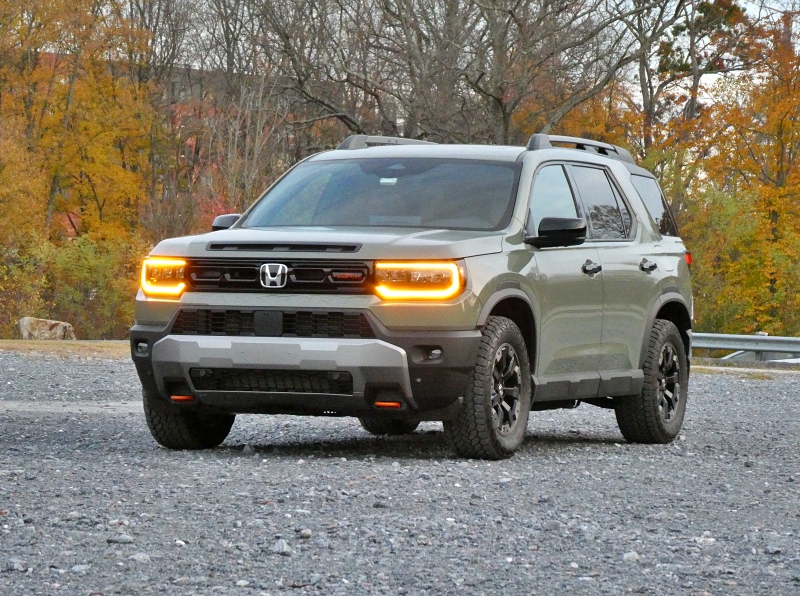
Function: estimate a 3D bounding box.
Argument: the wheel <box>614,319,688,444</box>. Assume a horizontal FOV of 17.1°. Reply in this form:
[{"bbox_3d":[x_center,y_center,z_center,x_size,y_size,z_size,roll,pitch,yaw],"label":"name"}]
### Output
[{"bbox_3d":[1.602,0.534,16.845,0.275,0.785,0.784,1,-1,23],"label":"wheel"}]

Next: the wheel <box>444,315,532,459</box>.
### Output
[{"bbox_3d":[0.472,0.484,14.185,0.275,0.785,0.784,1,-1,19],"label":"wheel"}]

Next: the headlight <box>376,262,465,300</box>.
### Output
[{"bbox_3d":[0.104,-0.087,13.570,0.410,0.210,0.240,1,-1,23],"label":"headlight"}]

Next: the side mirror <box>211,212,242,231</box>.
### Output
[{"bbox_3d":[-0.949,-0.395,15.506,0.300,0.180,0.190,1,-1,23],"label":"side mirror"}]

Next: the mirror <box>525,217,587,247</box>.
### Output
[{"bbox_3d":[0.864,-0.366,14.736,0.300,0.180,0.190,1,-1,23],"label":"mirror"}]

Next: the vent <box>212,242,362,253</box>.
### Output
[{"bbox_3d":[-0.605,-0.260,13.801,0.874,0.055,0.075,1,-1,23],"label":"vent"}]

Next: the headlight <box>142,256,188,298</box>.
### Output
[{"bbox_3d":[-1.267,-0.106,14.153,0.410,0.210,0.240,1,-1,23],"label":"headlight"}]

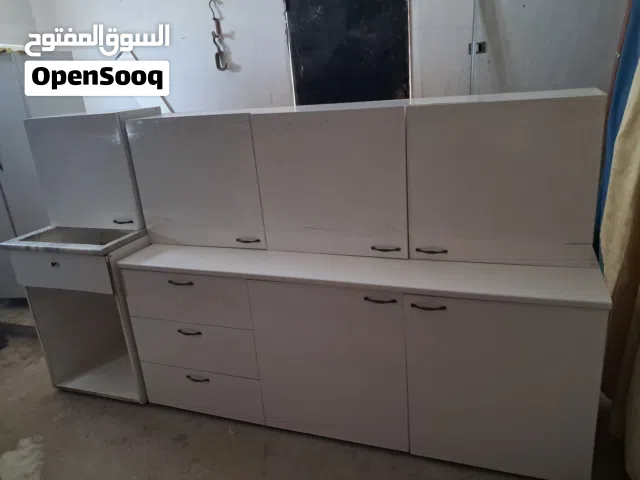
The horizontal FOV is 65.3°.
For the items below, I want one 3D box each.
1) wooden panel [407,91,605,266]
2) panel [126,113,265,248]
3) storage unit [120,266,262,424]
[{"bbox_3d":[0.630,-0.194,1.772,0.638,0.584,0.024,3,20,21],"label":"wooden panel"},{"bbox_3d":[-0.547,-0.247,2.232,0.631,0.584,0.024,3,20,21],"label":"panel"},{"bbox_3d":[-0.477,0.404,2.512,0.653,0.722,0.557,3,20,21],"label":"storage unit"}]

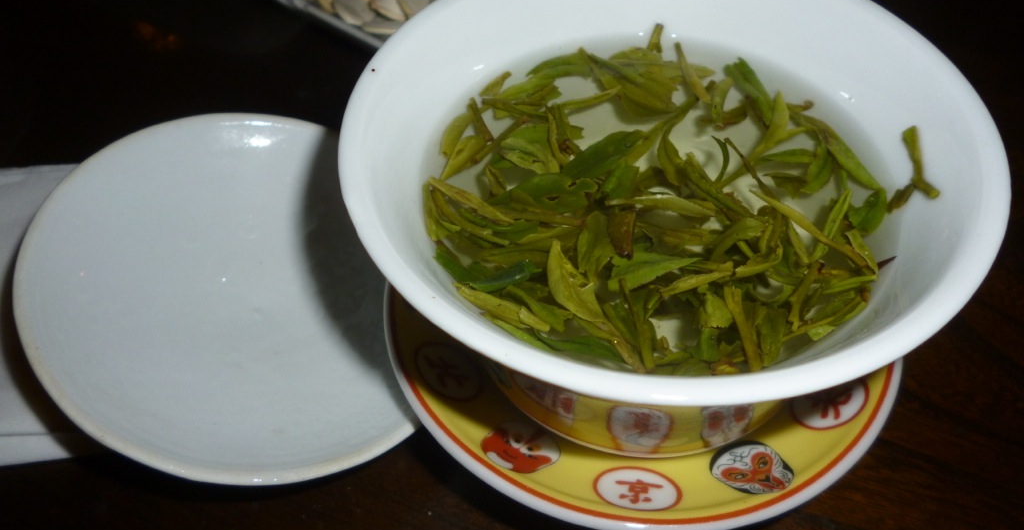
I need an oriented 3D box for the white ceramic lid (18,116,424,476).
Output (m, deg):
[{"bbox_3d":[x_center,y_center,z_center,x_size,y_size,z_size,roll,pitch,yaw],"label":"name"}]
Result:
[{"bbox_3d":[-0.056,0.008,0.187,0.094,0.021,0.094,10,53,-14],"label":"white ceramic lid"}]

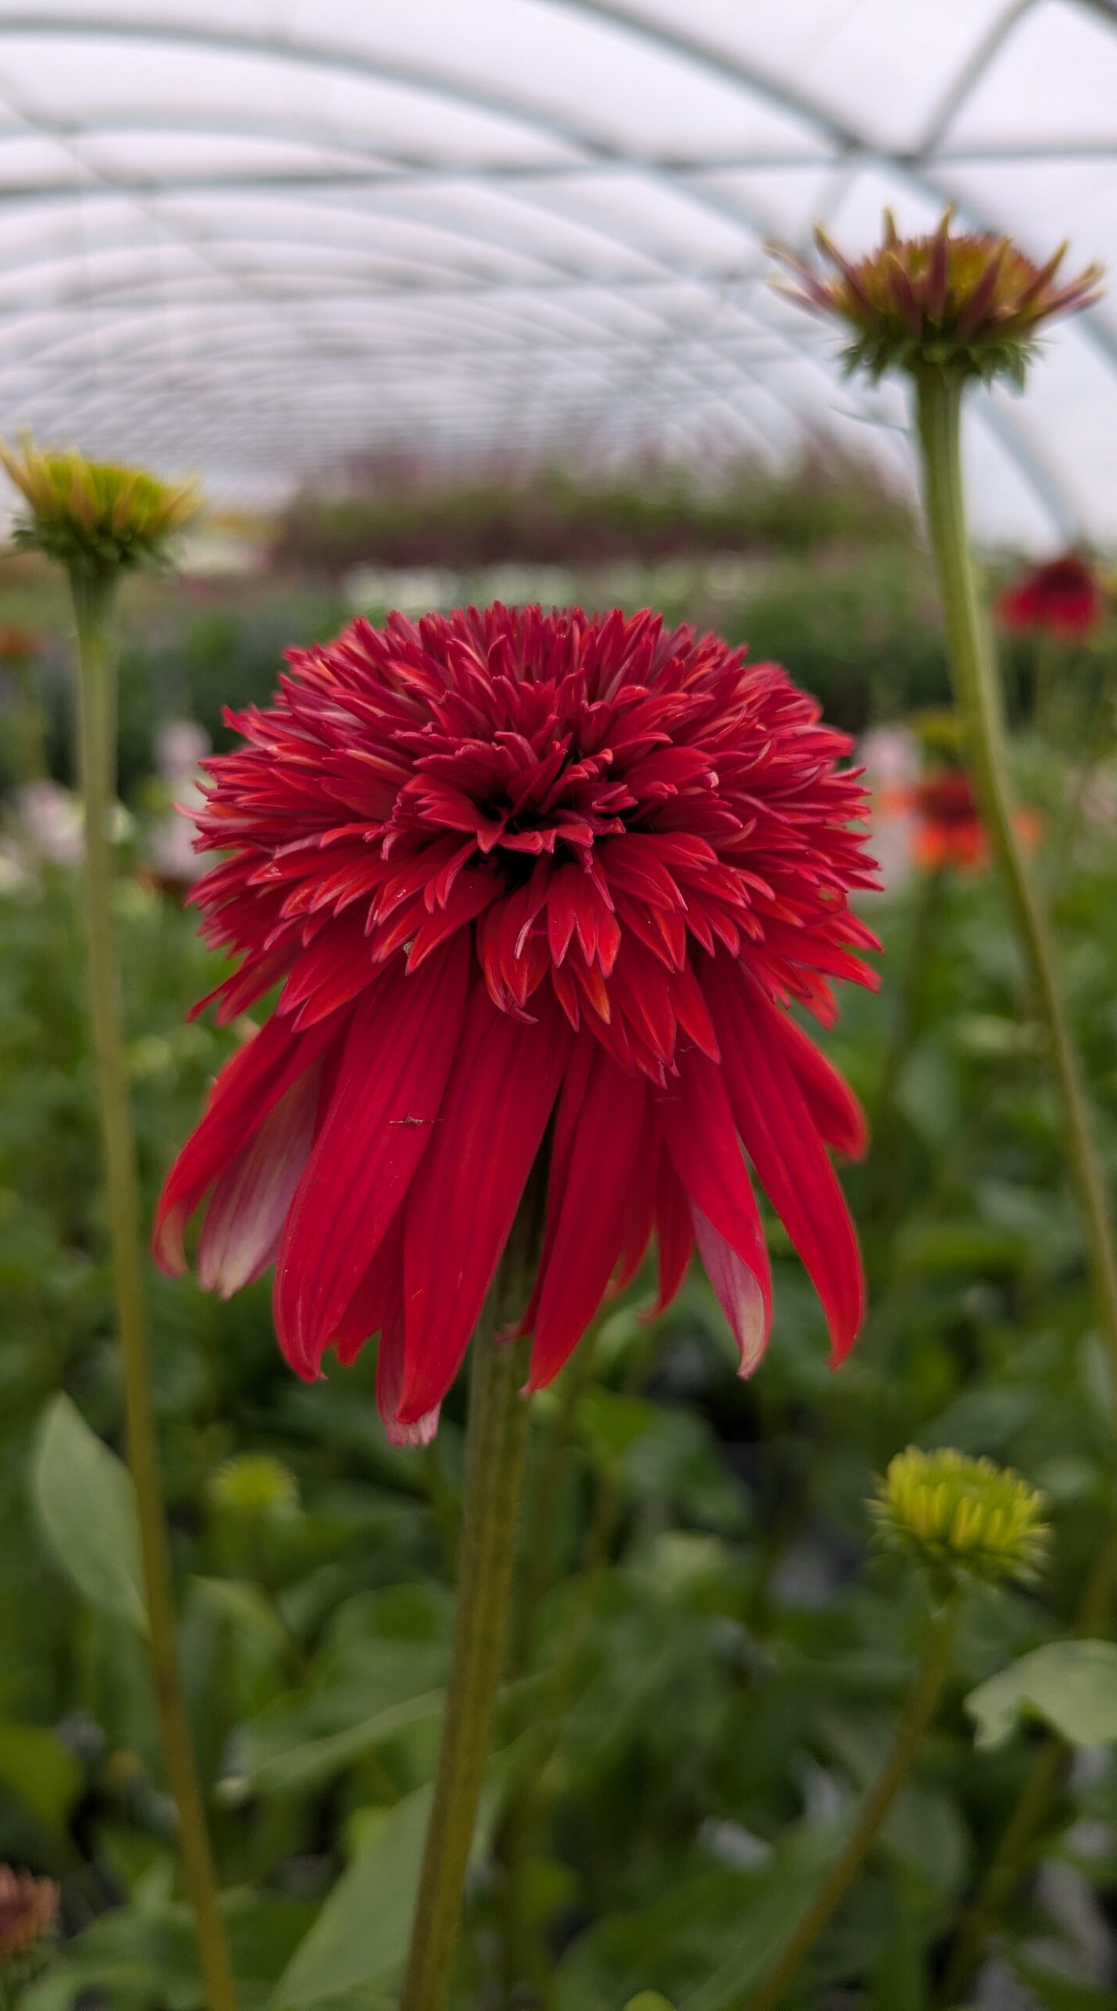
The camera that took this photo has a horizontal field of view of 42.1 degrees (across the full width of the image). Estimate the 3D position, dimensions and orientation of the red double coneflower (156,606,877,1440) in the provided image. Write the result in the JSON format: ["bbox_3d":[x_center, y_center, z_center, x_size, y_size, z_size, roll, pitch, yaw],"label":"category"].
[{"bbox_3d":[-0.005,-0.005,0.170,0.080,0.074,0.080,3,25,0],"label":"red double coneflower"}]

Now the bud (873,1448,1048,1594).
[{"bbox_3d":[0.071,0.093,0.260,0.030,0.019,0.030,9,12,0],"label":"bud"}]

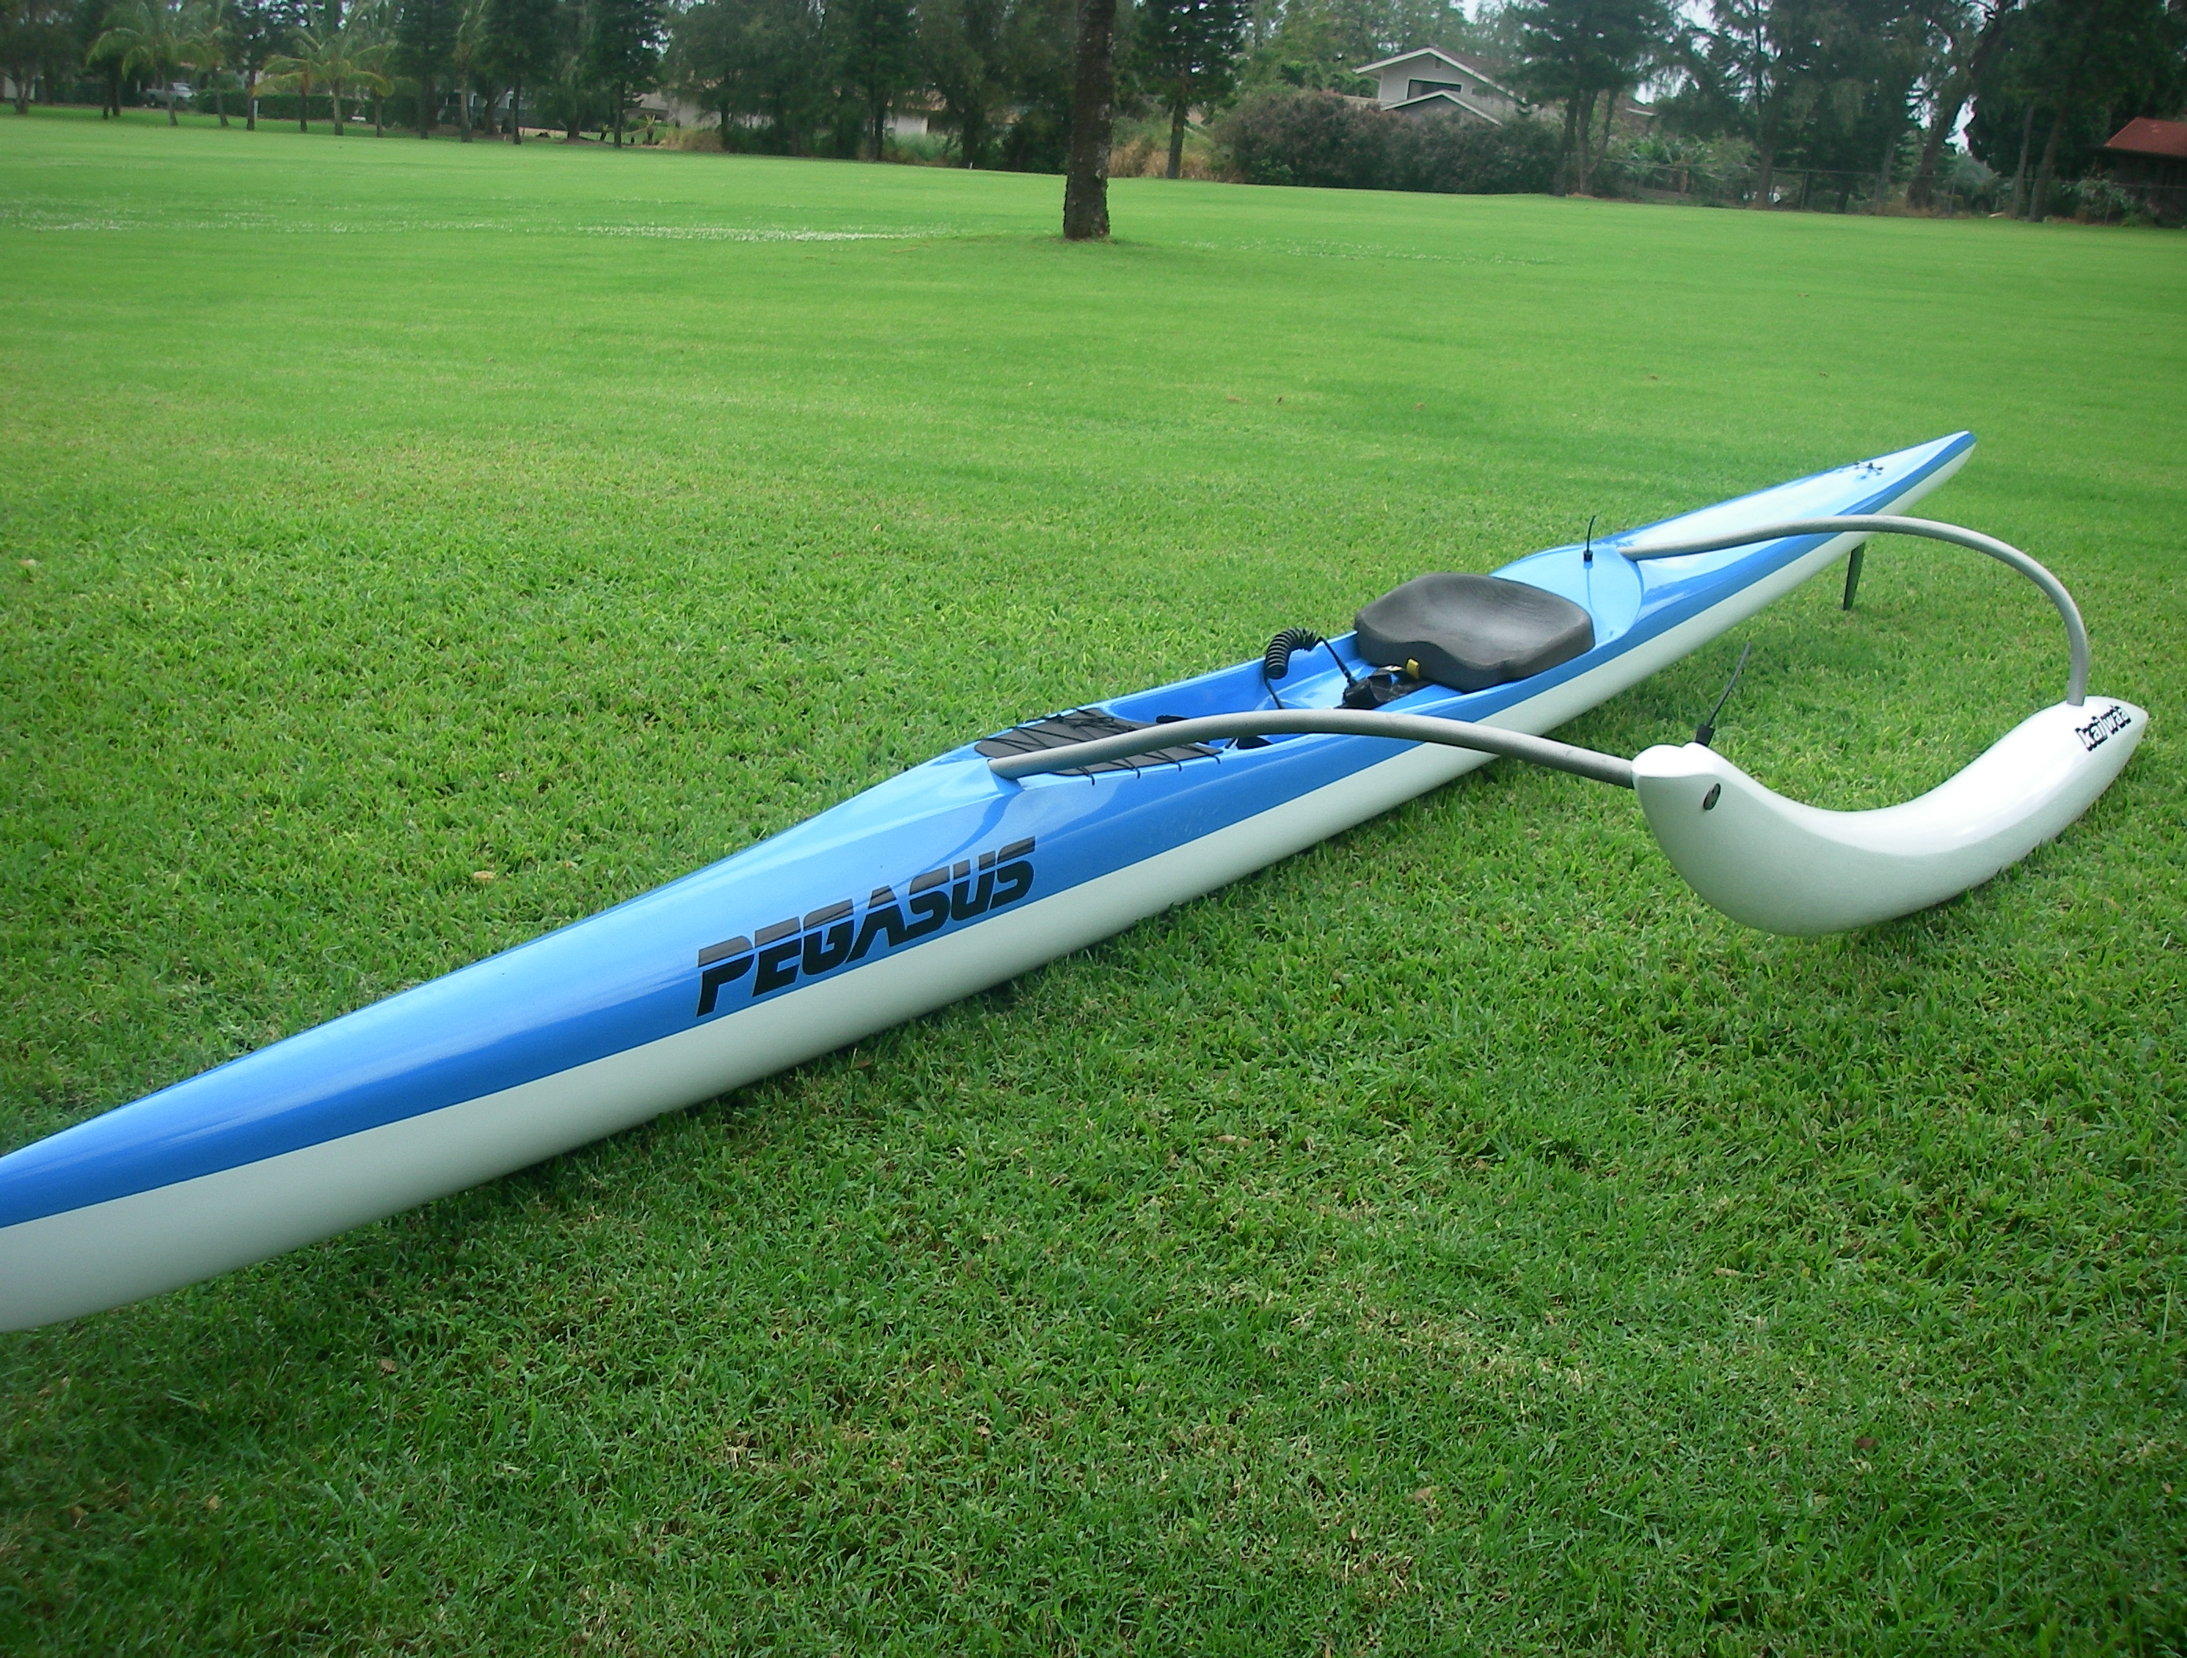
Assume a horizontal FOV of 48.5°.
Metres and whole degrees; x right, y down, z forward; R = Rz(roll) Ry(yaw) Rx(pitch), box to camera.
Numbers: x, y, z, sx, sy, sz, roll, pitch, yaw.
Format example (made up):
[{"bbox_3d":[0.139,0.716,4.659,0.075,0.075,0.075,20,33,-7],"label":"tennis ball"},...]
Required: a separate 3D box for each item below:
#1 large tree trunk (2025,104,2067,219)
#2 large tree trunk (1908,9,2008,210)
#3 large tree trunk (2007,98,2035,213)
[{"bbox_3d":[31.007,-21.702,79.000,0.750,3.713,0.500,9,17,19],"label":"large tree trunk"},{"bbox_3d":[30.633,-25.492,86.000,2.400,6.679,1.300,8,17,17],"label":"large tree trunk"},{"bbox_3d":[31.750,-23.038,83.000,0.450,3.788,0.450,8,17,19],"label":"large tree trunk"}]

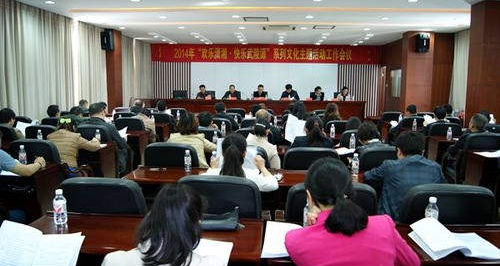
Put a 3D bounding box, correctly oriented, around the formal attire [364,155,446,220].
[{"bbox_3d":[1.262,0.462,3.078,0.580,0.600,0.500,0,7,2],"label":"formal attire"}]

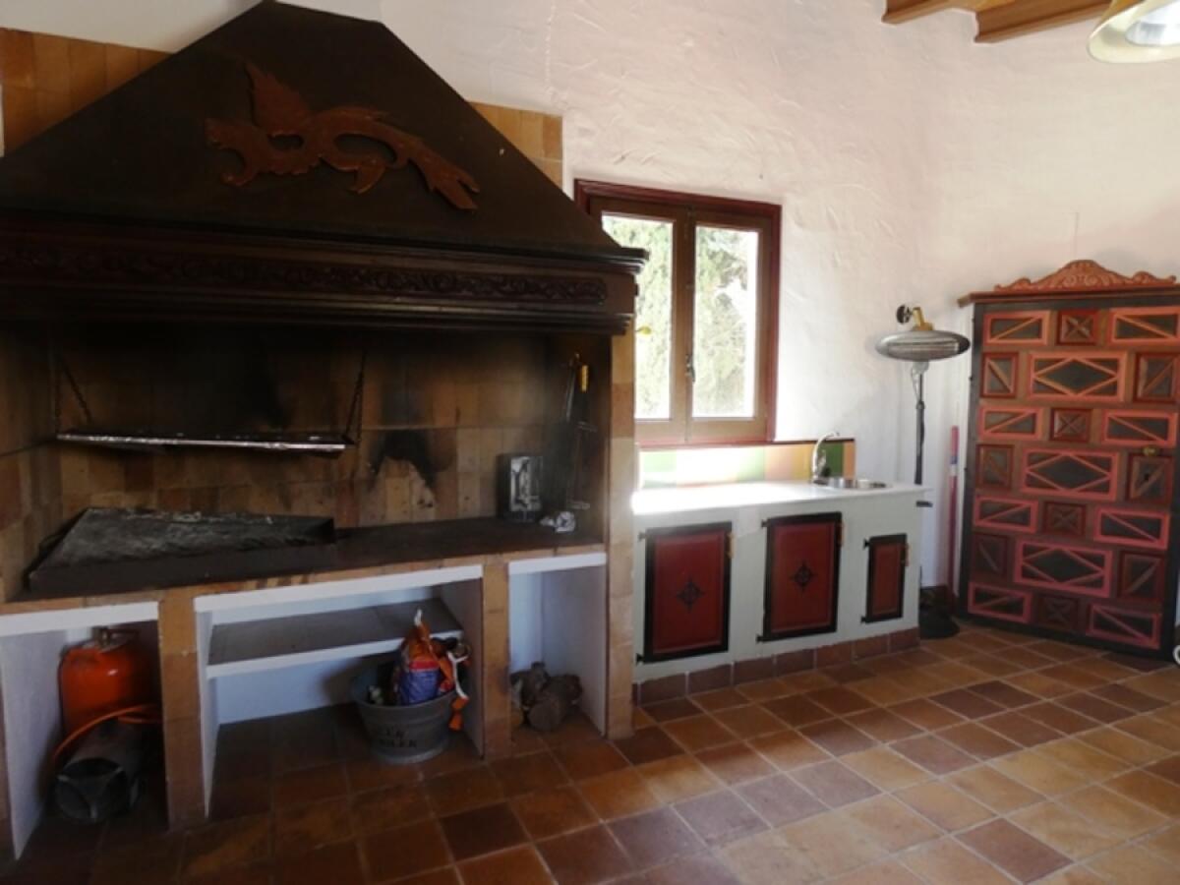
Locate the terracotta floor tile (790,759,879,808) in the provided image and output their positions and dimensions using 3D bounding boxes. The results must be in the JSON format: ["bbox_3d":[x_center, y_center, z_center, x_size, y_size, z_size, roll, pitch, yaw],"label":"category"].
[{"bbox_3d":[0.915,1.283,2.562,0.240,0.020,0.240,-2,5,-23],"label":"terracotta floor tile"}]

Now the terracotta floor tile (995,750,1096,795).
[{"bbox_3d":[1.732,1.276,2.627,0.240,0.020,0.240,-2,5,-23],"label":"terracotta floor tile"}]

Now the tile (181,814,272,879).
[{"bbox_3d":[-1.142,1.278,2.161,0.238,0.015,0.238,-2,5,-23],"label":"tile"}]

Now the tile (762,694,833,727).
[{"bbox_3d":[0.926,1.206,3.043,0.238,0.015,0.238,-2,5,-23],"label":"tile"}]

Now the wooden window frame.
[{"bbox_3d":[0.512,-0.664,3.760,1.290,1.380,0.090,-2,5,-23],"label":"wooden window frame"}]

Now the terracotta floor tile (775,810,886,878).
[{"bbox_3d":[0.762,1.271,2.159,0.238,0.015,0.238,-2,5,-23],"label":"terracotta floor tile"}]

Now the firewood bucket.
[{"bbox_3d":[-0.734,1.097,2.765,0.420,0.255,0.420,0,4,0],"label":"firewood bucket"}]

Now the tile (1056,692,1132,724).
[{"bbox_3d":[2.331,1.232,3.151,0.237,0.015,0.237,-2,5,-23],"label":"tile"}]

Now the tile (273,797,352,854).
[{"bbox_3d":[-0.938,1.296,2.320,0.237,0.015,0.237,-2,5,-23],"label":"tile"}]

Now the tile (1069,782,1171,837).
[{"bbox_3d":[1.787,1.256,2.325,0.243,0.015,0.243,-2,5,-23],"label":"tile"}]

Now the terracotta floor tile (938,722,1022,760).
[{"bbox_3d":[1.585,1.220,2.779,0.243,0.015,0.243,-2,5,-23],"label":"terracotta floor tile"}]

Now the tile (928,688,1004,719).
[{"bbox_3d":[1.716,1.193,3.099,0.243,0.015,0.243,-2,5,-23],"label":"tile"}]

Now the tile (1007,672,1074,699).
[{"bbox_3d":[2.180,1.175,3.296,0.243,0.015,0.243,-2,5,-23],"label":"tile"}]

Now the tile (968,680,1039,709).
[{"bbox_3d":[2.001,1.222,3.289,0.238,0.015,0.238,-2,5,-23],"label":"tile"}]

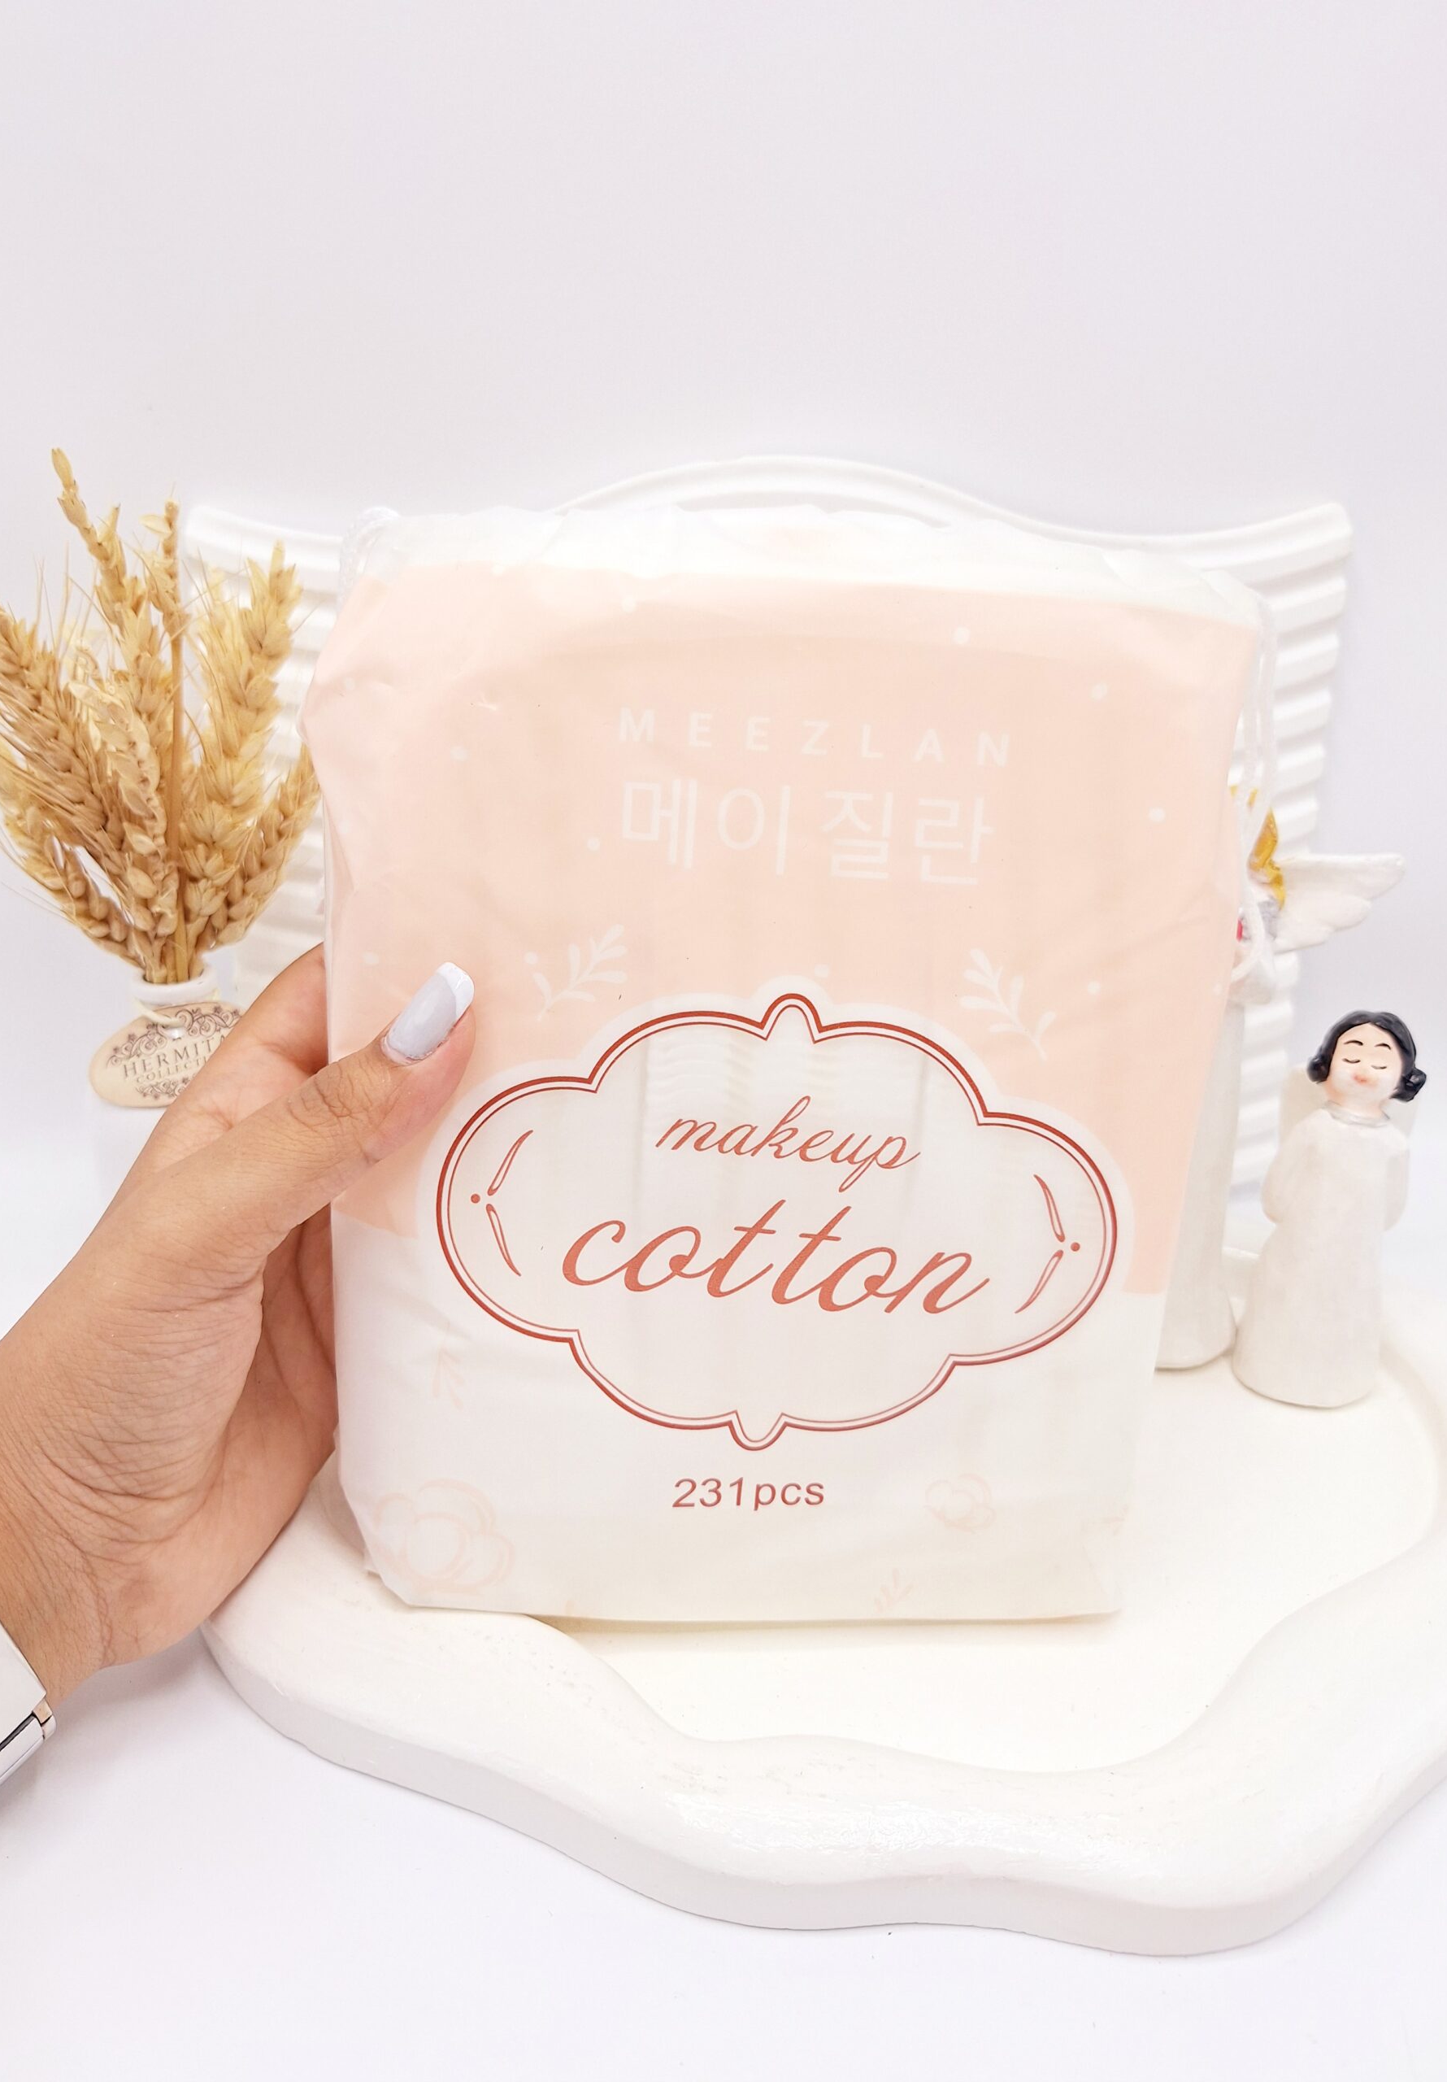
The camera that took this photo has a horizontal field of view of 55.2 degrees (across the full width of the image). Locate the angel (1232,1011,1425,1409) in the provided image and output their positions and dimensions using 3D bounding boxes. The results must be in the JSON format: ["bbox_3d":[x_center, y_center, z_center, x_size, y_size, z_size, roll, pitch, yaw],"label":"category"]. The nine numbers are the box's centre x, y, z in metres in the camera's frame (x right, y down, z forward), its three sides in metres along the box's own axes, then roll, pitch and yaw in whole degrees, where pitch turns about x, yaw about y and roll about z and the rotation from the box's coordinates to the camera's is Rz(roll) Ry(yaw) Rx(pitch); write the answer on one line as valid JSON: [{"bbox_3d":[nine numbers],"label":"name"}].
[{"bbox_3d":[0.167,0.042,0.382,0.045,0.102,0.043,2,17,8],"label":"angel"}]

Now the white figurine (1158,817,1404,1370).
[{"bbox_3d":[0.134,0.008,0.391,0.108,0.161,0.046,1,17,5],"label":"white figurine"}]

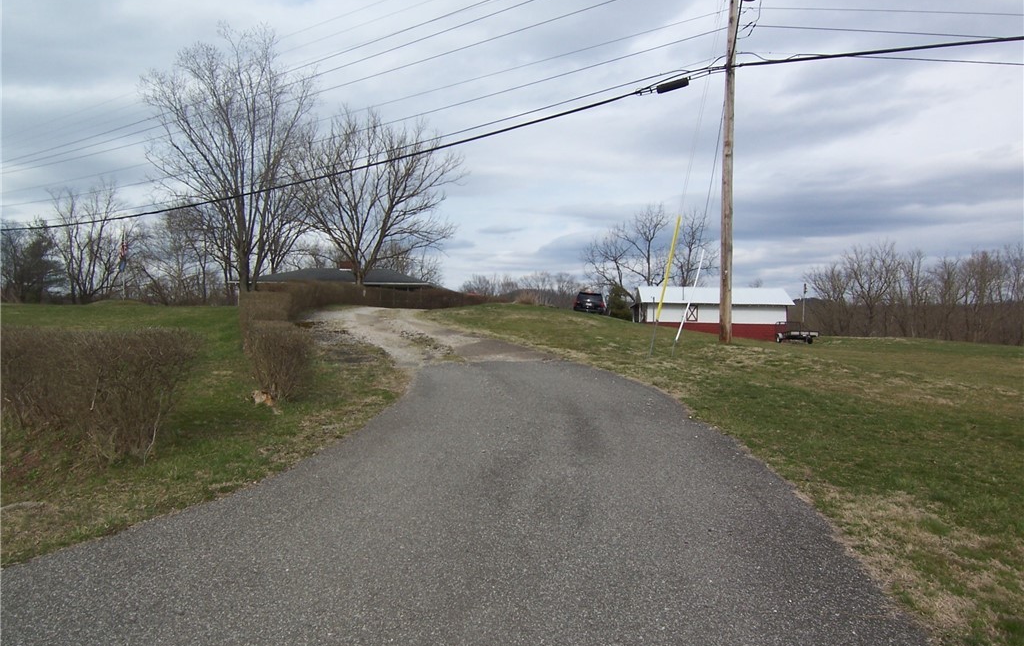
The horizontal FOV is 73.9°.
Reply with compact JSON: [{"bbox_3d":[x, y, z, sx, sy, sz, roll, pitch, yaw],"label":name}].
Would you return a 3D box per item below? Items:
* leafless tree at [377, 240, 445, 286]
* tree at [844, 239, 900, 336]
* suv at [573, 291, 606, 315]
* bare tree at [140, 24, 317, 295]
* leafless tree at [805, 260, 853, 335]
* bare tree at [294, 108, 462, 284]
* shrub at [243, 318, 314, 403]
[{"bbox_3d":[-10.442,-5.196,70.000,6.996,6.790,6.000,1,1,0],"label":"leafless tree"},{"bbox_3d":[43.326,-4.098,82.000,6.990,11.449,6.500,1,1,0],"label":"tree"},{"bbox_3d":[5.573,-1.235,48.000,2.000,1.780,4.950,4,1,0],"label":"suv"},{"bbox_3d":[-17.500,-9.846,42.000,10.864,17.284,9.500,1,1,0],"label":"bare tree"},{"bbox_3d":[38.144,-3.013,82.000,5.785,9.280,5.500,1,1,0],"label":"leafless tree"},{"bbox_3d":[-8.044,-7.020,41.000,10.123,11.931,9.000,1,1,0],"label":"bare tree"},{"bbox_3d":[-3.075,0.496,9.000,0.898,1.085,0.950,1,1,0],"label":"shrub"}]

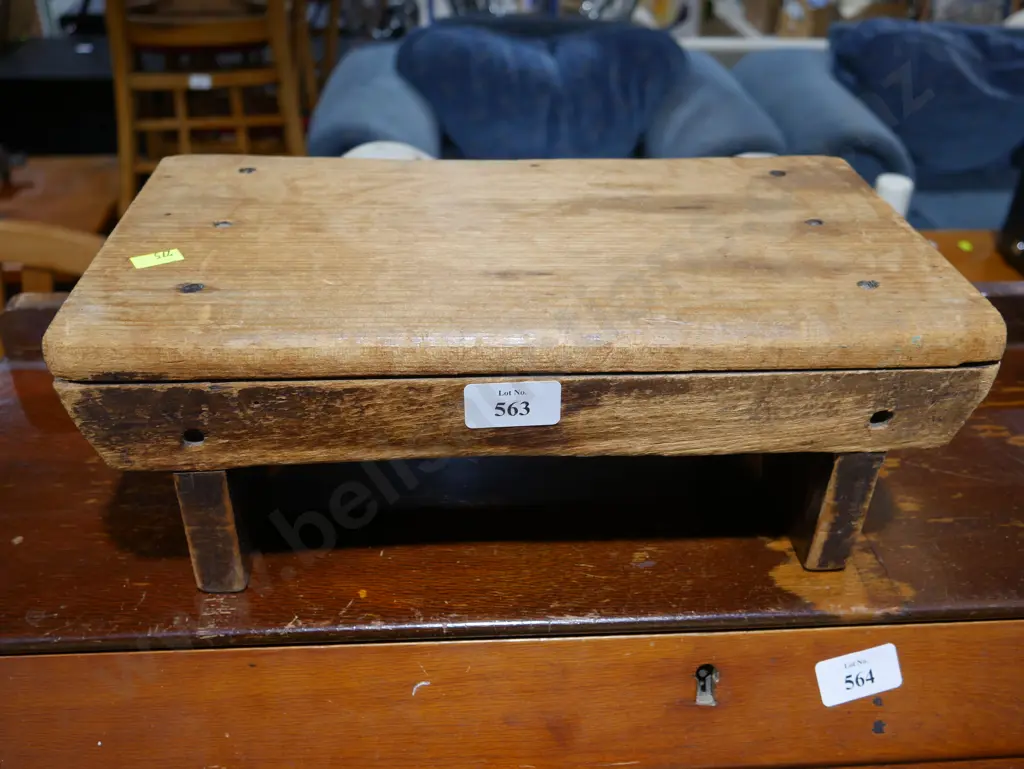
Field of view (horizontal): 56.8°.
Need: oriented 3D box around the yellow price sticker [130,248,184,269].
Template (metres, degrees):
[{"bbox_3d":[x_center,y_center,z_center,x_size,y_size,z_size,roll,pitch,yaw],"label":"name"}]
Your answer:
[{"bbox_3d":[-0.154,-0.054,0.411,0.021,0.001,0.012,-18,39,-28],"label":"yellow price sticker"}]

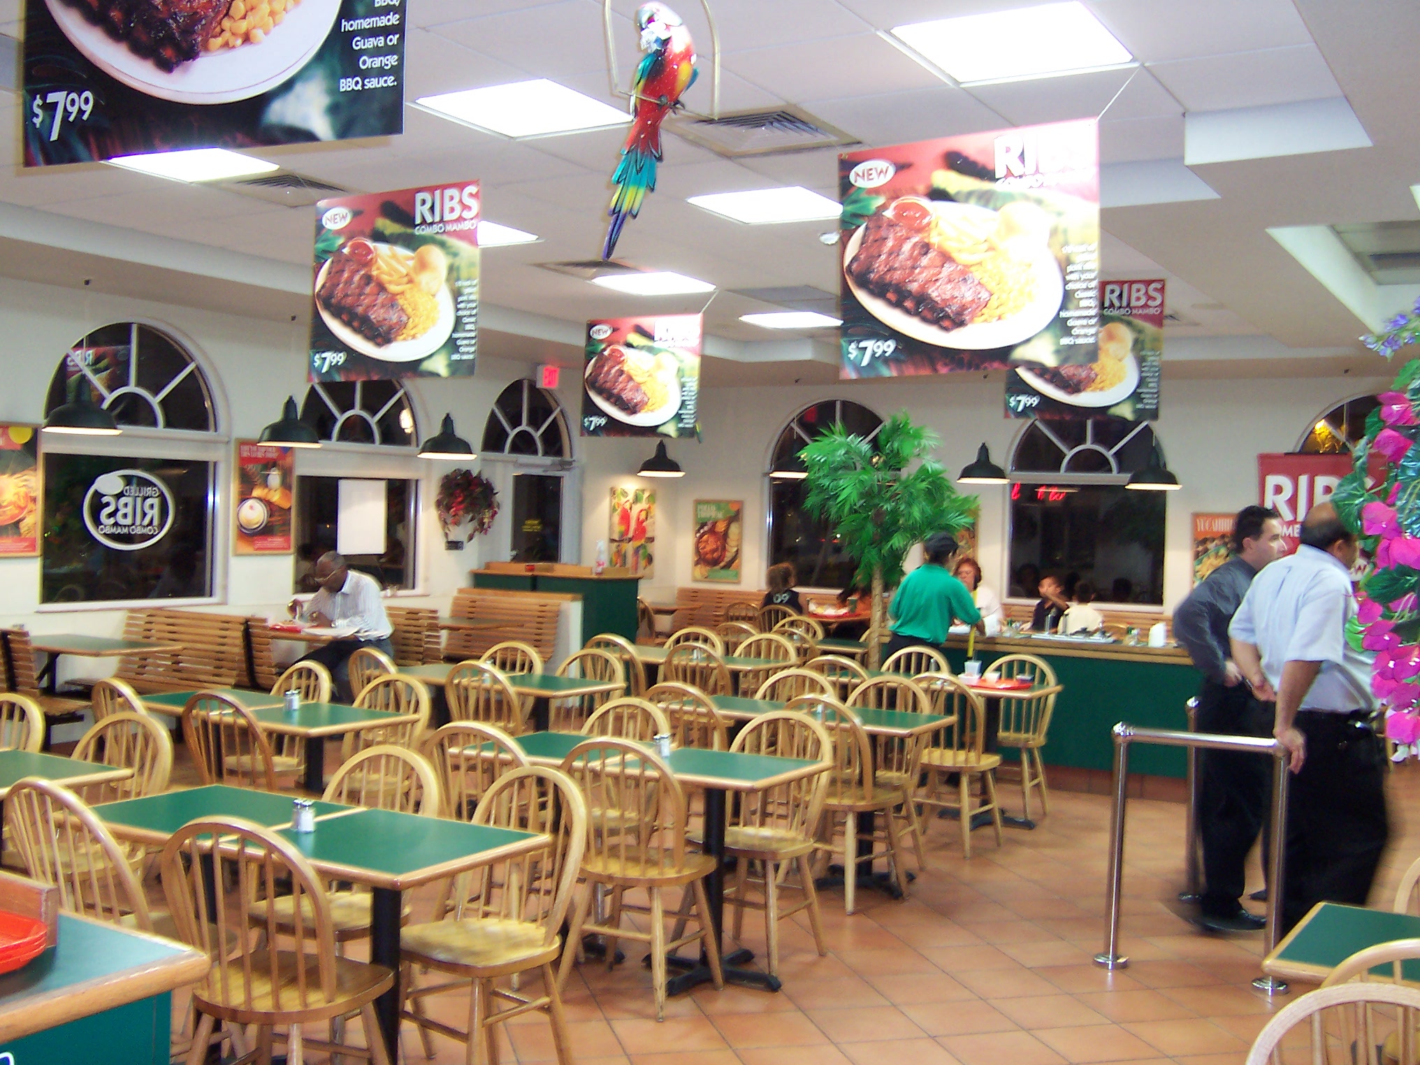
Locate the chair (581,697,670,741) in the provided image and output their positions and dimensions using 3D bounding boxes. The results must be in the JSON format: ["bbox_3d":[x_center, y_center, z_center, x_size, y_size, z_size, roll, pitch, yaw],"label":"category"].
[{"bbox_3d":[-0.473,1.132,5.814,0.440,0.915,0.480,2,1,31],"label":"chair"}]

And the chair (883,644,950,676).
[{"bbox_3d":[1.105,1.129,8.704,0.480,0.900,0.490,2,1,41],"label":"chair"}]

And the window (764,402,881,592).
[{"bbox_3d":[1.174,-0.344,14.081,1.410,1.840,0.120,2,1,31],"label":"window"}]

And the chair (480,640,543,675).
[{"bbox_3d":[-1.260,1.073,8.178,0.440,0.915,0.480,2,1,31],"label":"chair"}]

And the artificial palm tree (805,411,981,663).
[{"bbox_3d":[1.147,0.389,9.555,1.150,2.360,1.150,2,1,31],"label":"artificial palm tree"}]

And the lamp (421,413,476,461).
[{"bbox_3d":[-2.006,-0.744,11.318,0.440,0.335,0.440,2,1,0],"label":"lamp"}]

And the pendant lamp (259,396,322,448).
[{"bbox_3d":[-2.758,-0.729,9.700,0.410,0.345,0.410,2,1,31],"label":"pendant lamp"}]

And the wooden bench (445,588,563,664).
[{"bbox_3d":[-1.724,0.954,11.347,1.050,0.900,0.580,2,1,30],"label":"wooden bench"}]

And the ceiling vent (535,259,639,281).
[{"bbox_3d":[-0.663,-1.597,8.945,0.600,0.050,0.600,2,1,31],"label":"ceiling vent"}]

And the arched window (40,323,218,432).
[{"bbox_3d":[-3.752,-1.019,9.656,0.100,0.718,1.322,2,1,31],"label":"arched window"}]

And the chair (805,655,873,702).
[{"bbox_3d":[0.739,1.123,8.248,0.460,0.900,0.500,2,1,34],"label":"chair"}]

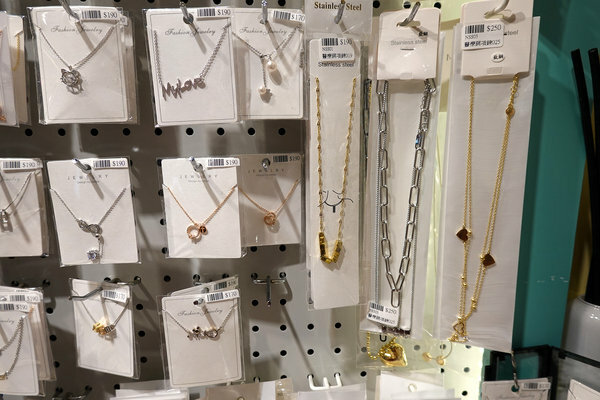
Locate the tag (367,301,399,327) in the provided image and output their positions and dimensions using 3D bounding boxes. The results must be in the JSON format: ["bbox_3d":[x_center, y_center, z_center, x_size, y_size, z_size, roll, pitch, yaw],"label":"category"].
[{"bbox_3d":[0.071,0.097,0.340,0.026,0.017,0.001,9,5,8],"label":"tag"}]

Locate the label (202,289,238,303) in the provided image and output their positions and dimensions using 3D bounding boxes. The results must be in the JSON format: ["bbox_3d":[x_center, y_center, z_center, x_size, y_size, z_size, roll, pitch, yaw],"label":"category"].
[{"bbox_3d":[-0.057,0.072,0.298,0.026,0.007,0.001,-4,17,-14],"label":"label"}]

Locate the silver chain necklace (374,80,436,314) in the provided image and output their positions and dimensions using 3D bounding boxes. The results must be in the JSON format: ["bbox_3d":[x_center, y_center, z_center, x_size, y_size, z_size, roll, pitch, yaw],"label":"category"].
[{"bbox_3d":[0.082,0.001,0.321,0.045,0.188,0.010,0,10,0],"label":"silver chain necklace"}]

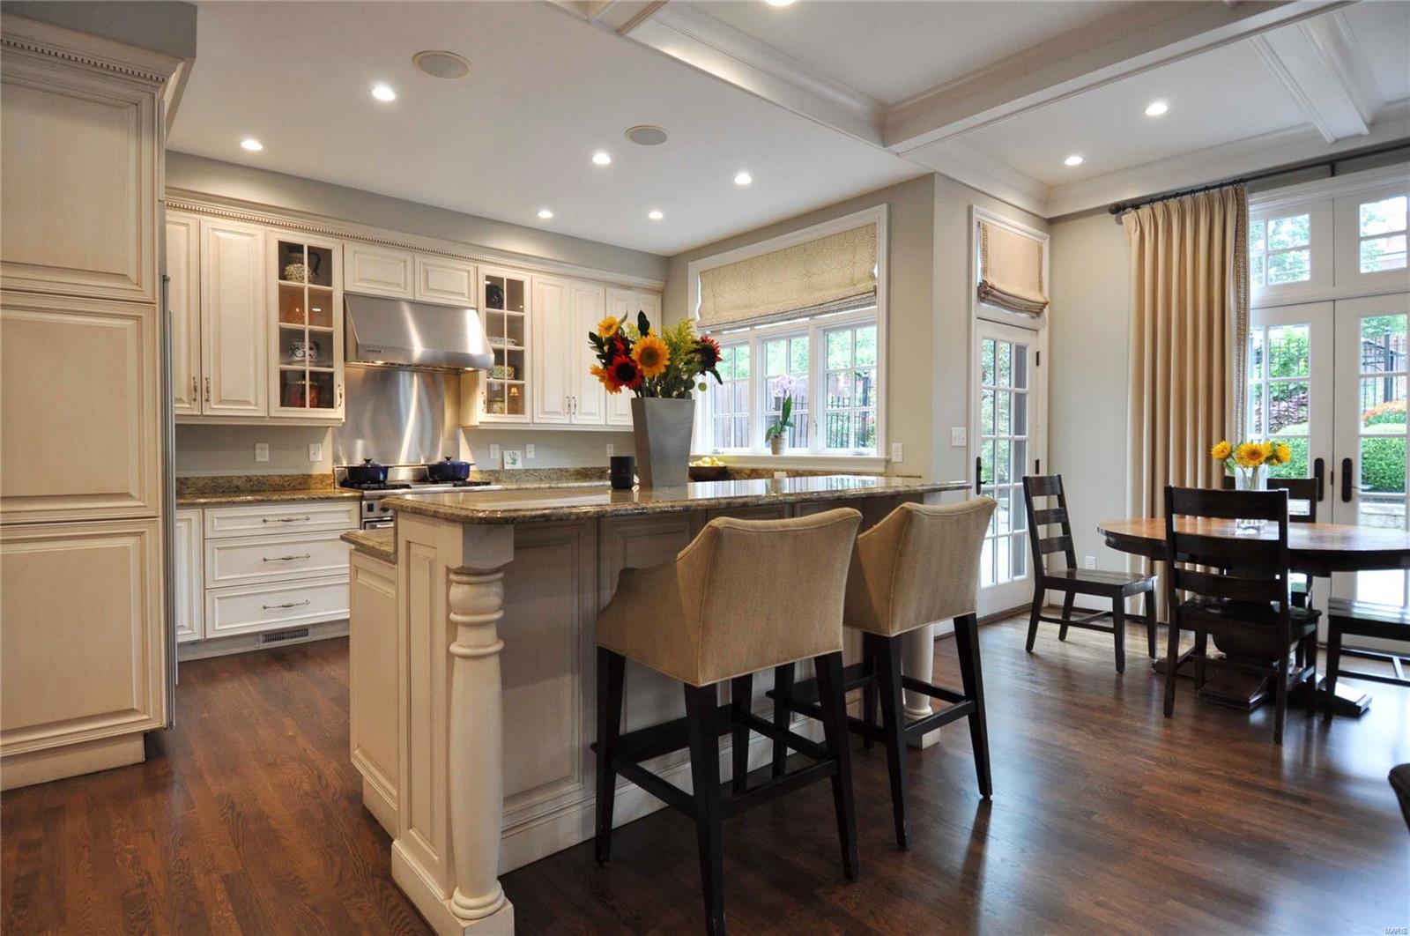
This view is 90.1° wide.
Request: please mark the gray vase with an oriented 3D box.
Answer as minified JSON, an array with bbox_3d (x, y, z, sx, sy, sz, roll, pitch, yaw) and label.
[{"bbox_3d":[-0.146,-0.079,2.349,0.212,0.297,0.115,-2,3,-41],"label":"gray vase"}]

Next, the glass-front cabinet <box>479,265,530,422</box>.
[{"bbox_3d":[-1.611,-0.914,5.436,0.418,1.147,0.350,-2,3,-41],"label":"glass-front cabinet"}]

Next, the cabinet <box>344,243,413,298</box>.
[{"bbox_3d":[-2.257,-1.301,4.798,0.440,0.315,0.345,-1,2,-40],"label":"cabinet"}]

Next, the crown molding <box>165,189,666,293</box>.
[{"bbox_3d":[-1.748,-1.543,5.025,3.670,0.107,0.100,-2,3,-41],"label":"crown molding"}]

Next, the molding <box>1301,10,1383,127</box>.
[{"bbox_3d":[3.065,-1.898,3.340,1.650,0.135,0.090,-2,3,-41],"label":"molding"}]

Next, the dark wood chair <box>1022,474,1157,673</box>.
[{"bbox_3d":[2.195,0.570,4.040,0.445,1.012,0.560,-2,3,-41],"label":"dark wood chair"}]

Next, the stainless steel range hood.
[{"bbox_3d":[-2.030,-0.914,4.905,0.905,0.451,0.610,-2,3,-41],"label":"stainless steel range hood"}]

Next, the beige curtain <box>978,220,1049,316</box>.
[{"bbox_3d":[2.195,-1.393,4.962,0.916,0.552,0.079,-1,2,-40],"label":"beige curtain"}]

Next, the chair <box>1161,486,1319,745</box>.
[{"bbox_3d":[2.402,0.601,3.151,0.561,1.024,0.468,-1,2,-42],"label":"chair"}]

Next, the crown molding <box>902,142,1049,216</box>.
[{"bbox_3d":[1.934,-1.908,4.664,1.773,0.187,0.118,-1,2,-40],"label":"crown molding"}]

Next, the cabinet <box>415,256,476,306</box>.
[{"bbox_3d":[-1.921,-1.307,5.076,0.440,0.315,0.345,-1,2,-40],"label":"cabinet"}]

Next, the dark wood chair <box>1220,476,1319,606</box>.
[{"bbox_3d":[2.990,0.584,3.830,0.561,1.024,0.468,-1,2,-40],"label":"dark wood chair"}]

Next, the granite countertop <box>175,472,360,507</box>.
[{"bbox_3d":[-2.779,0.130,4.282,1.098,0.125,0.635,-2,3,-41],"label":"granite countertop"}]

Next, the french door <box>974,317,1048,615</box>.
[{"bbox_3d":[2.207,0.017,5.088,0.906,2.059,0.069,-1,2,-40],"label":"french door"}]

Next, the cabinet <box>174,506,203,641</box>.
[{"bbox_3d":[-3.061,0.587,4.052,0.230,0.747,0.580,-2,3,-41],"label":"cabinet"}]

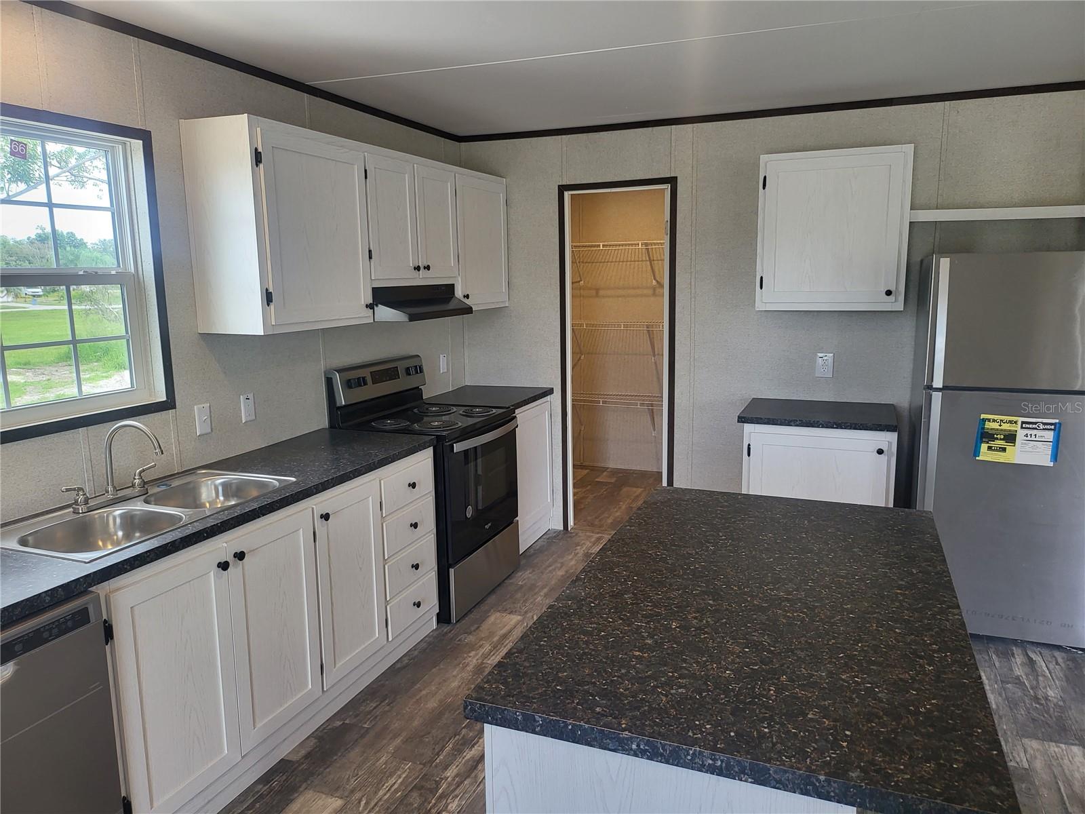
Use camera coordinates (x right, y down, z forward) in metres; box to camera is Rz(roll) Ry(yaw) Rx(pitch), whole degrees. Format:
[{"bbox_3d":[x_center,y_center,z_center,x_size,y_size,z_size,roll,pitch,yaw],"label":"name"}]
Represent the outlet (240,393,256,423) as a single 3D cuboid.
[{"bbox_3d":[-1.238,0.005,3.178,0.010,0.116,0.073,3,11,23],"label":"outlet"}]

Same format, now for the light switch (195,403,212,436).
[{"bbox_3d":[-1.329,0.049,2.964,0.013,0.118,0.072,3,11,23],"label":"light switch"}]

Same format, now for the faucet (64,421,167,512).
[{"bbox_3d":[-1.378,0.182,2.456,0.236,0.256,0.337,3,11,23],"label":"faucet"}]

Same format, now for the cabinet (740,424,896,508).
[{"bbox_3d":[1.448,0.489,3.962,0.700,0.887,0.543,3,11,23],"label":"cabinet"}]

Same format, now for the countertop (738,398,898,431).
[{"bbox_3d":[1.422,0.035,3.880,0.724,0.037,0.561,3,11,23],"label":"countertop"}]

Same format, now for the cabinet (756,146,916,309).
[{"bbox_3d":[1.472,-0.882,3.825,0.688,0.765,0.319,3,11,23],"label":"cabinet"}]

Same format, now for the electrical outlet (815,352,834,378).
[{"bbox_3d":[1.534,-0.224,4.089,0.090,0.131,0.010,3,11,23],"label":"electrical outlet"}]

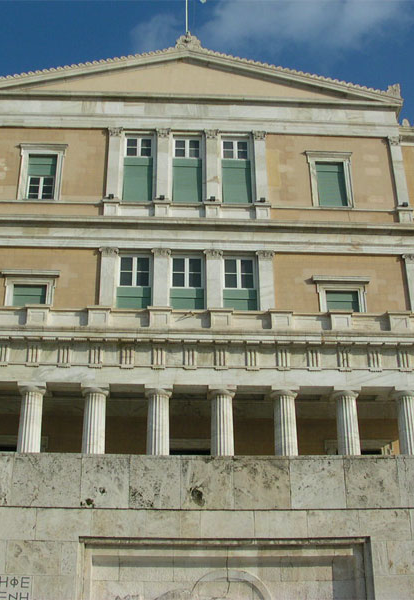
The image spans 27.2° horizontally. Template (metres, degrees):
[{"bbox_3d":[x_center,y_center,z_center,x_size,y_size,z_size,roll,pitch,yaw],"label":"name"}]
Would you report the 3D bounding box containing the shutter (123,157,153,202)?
[{"bbox_3d":[-3.233,-5.664,40.361,1.370,2.420,0.120,1,-26,-3],"label":"shutter"}]

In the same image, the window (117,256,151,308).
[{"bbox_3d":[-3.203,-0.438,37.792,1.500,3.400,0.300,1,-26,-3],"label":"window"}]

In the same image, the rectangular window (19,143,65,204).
[{"bbox_3d":[-7.698,-5.967,40.016,2.150,3.000,0.350,1,-26,-3],"label":"rectangular window"}]

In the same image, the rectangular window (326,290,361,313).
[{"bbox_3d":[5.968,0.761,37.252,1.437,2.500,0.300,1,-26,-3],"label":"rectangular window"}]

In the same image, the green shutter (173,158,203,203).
[{"bbox_3d":[-0.909,-5.635,40.491,1.370,2.420,0.120,1,-26,-3],"label":"green shutter"}]

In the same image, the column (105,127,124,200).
[{"bbox_3d":[-4.440,-6.479,41.268,0.740,4.296,0.500,1,-27,-3],"label":"column"}]

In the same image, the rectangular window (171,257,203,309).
[{"bbox_3d":[-0.871,-0.309,37.456,1.487,3.400,0.300,1,-26,-3],"label":"rectangular window"}]

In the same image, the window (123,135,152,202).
[{"bbox_3d":[-3.317,-6.271,41.456,1.463,3.837,0.300,1,-27,-3],"label":"window"}]

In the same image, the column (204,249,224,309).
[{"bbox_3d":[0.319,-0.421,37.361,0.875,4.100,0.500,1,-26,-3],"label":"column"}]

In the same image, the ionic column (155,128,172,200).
[{"bbox_3d":[-2.067,-6.396,40.455,0.680,4.000,0.500,1,-26,-3],"label":"ionic column"}]

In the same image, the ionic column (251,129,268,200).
[{"bbox_3d":[2.579,-6.446,41.691,0.683,4.108,0.500,1,-27,-3],"label":"ionic column"}]

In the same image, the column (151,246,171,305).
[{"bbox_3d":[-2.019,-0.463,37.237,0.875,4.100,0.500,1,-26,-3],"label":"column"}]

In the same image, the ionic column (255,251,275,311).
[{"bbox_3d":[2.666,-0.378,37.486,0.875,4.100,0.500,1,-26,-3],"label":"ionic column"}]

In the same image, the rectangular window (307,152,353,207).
[{"bbox_3d":[6.000,-5.748,41.685,2.186,3.250,0.350,1,-27,-3],"label":"rectangular window"}]

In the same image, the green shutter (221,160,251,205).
[{"bbox_3d":[1.447,-5.661,41.411,1.427,2.523,0.150,1,-27,-3],"label":"green shutter"}]

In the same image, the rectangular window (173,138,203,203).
[{"bbox_3d":[-0.916,-6.241,41.591,1.479,3.732,0.300,1,-27,-3],"label":"rectangular window"}]

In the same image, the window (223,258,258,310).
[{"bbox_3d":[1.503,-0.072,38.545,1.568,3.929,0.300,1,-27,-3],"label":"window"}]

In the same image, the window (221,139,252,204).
[{"bbox_3d":[1.434,-6.215,41.725,1.431,3.864,0.300,1,-27,-3],"label":"window"}]

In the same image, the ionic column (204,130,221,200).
[{"bbox_3d":[0.261,-6.385,40.595,0.700,4.000,0.500,1,-26,-3],"label":"ionic column"}]

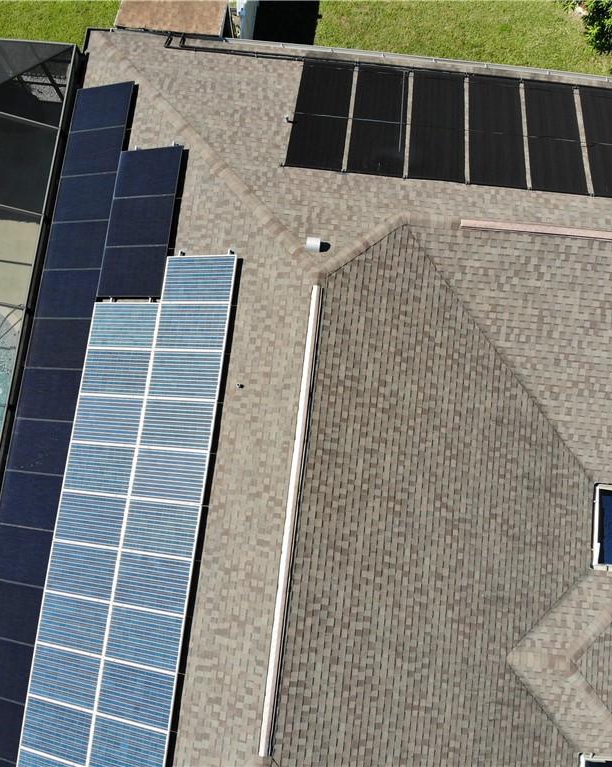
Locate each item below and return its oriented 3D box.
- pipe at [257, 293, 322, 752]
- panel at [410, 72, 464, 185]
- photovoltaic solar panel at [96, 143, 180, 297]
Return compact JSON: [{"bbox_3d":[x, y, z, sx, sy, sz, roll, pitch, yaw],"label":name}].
[{"bbox_3d":[-0.236,2.284,12.937,0.180,0.100,8.488,6,80,1],"label":"pipe"},{"bbox_3d":[2.985,-5.860,16.026,1.210,0.060,3.580,6,59,1],"label":"panel"},{"bbox_3d":[-3.594,-3.513,15.460,1.623,0.045,3.417,3,79,22],"label":"photovoltaic solar panel"}]

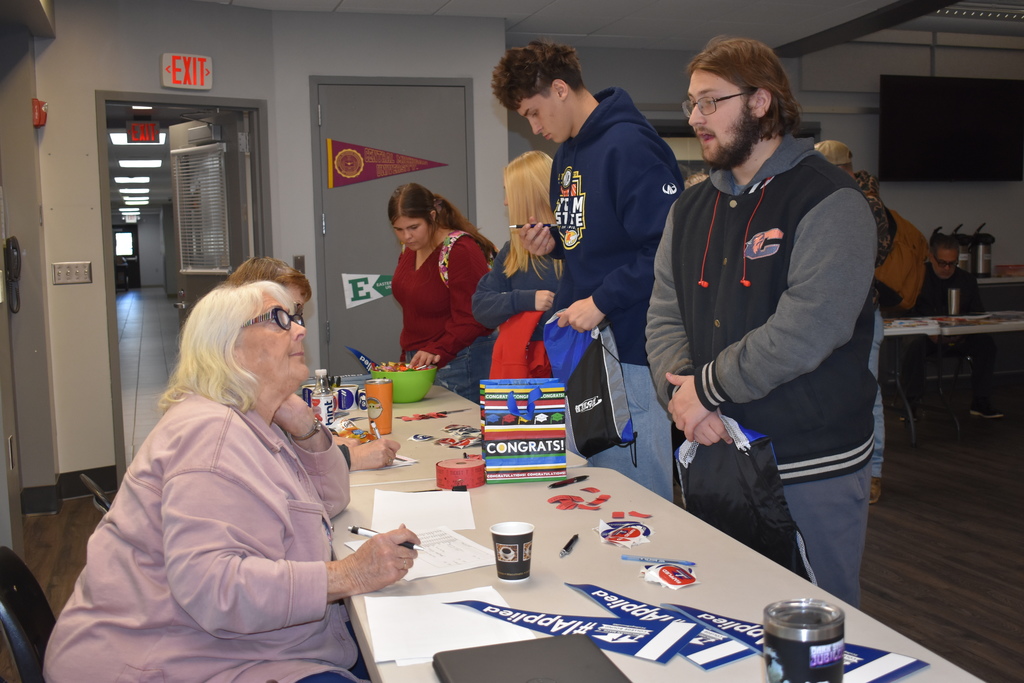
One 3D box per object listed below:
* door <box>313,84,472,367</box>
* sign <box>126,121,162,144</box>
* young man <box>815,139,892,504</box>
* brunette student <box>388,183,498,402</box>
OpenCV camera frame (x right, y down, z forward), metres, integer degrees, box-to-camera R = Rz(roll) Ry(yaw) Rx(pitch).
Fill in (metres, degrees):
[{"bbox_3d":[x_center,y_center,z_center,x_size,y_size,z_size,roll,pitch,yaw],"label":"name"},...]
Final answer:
[{"bbox_3d":[-0.702,-0.430,6.475,0.980,2.310,0.080,-3,6,-15],"label":"door"},{"bbox_3d":[-3.323,-1.889,9.500,0.303,0.198,0.060,-3,5,-19],"label":"sign"},{"bbox_3d":[1.667,-0.103,5.284,0.440,1.815,0.520,0,5,10],"label":"young man"},{"bbox_3d":[-0.258,0.144,4.299,0.460,1.580,0.410,2,7,30],"label":"brunette student"}]

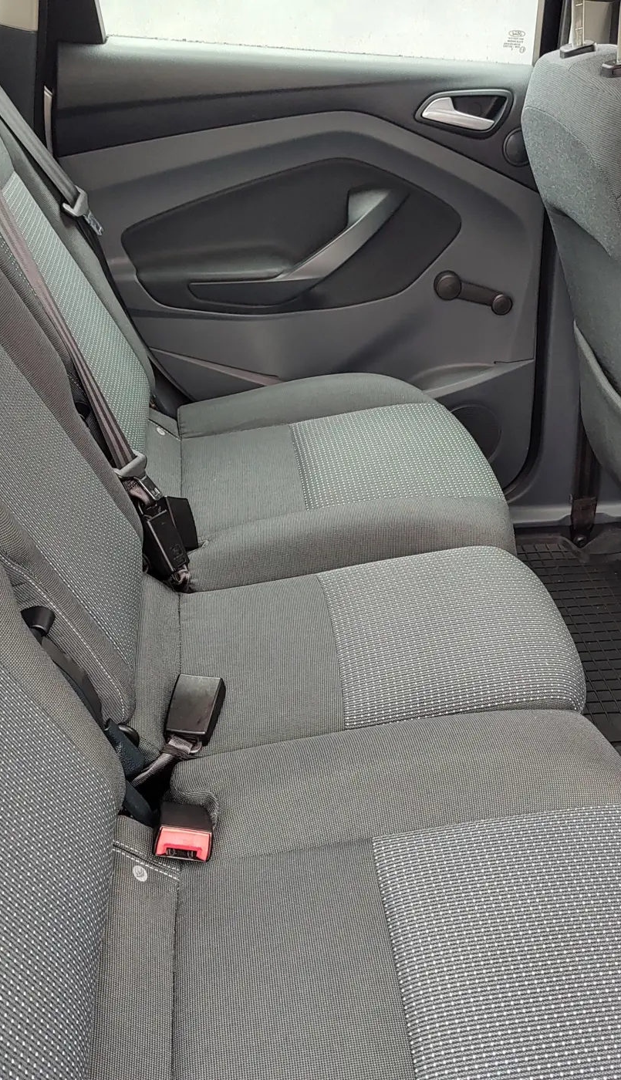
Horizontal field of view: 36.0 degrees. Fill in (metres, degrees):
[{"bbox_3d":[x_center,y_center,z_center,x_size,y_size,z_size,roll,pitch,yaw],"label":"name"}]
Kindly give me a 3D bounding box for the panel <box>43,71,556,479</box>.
[{"bbox_3d":[0.018,-0.367,1.564,0.780,0.710,0.120,-3,34,-5],"label":"panel"}]

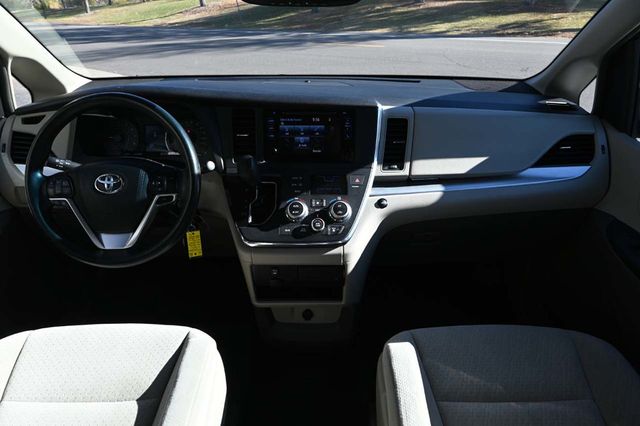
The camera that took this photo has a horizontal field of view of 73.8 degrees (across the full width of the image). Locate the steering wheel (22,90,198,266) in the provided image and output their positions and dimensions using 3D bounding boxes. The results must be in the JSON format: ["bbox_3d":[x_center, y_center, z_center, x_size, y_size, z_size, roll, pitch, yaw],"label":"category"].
[{"bbox_3d":[-0.464,-0.071,0.962,0.385,0.385,0.110,0,2,0],"label":"steering wheel"}]

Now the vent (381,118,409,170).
[{"bbox_3d":[0.192,-0.174,1.085,0.056,0.128,0.030,0,17,0],"label":"vent"}]

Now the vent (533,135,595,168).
[{"bbox_3d":[0.622,-0.159,1.085,0.145,0.078,0.040,2,14,4],"label":"vent"}]

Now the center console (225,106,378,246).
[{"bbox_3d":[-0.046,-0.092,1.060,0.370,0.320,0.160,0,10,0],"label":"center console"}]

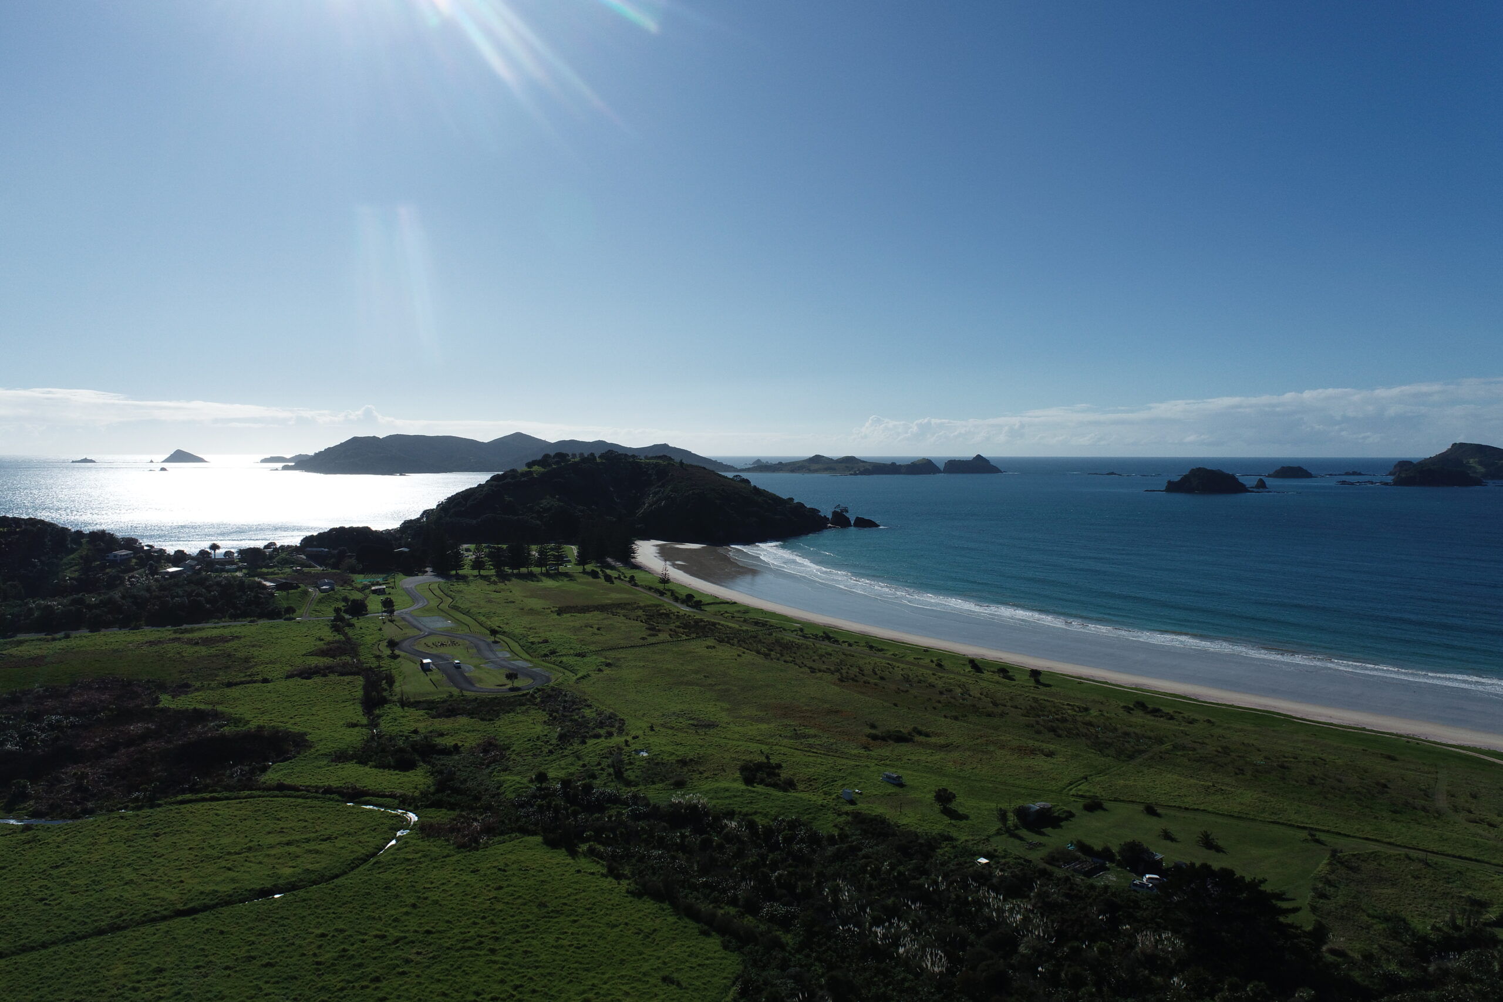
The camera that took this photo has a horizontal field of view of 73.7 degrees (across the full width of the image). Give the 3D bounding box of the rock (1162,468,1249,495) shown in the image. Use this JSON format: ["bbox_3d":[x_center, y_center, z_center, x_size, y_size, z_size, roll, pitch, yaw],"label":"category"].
[{"bbox_3d":[909.000,-41.000,2002.000,158.000,50.000,112.000,1,3,14],"label":"rock"}]

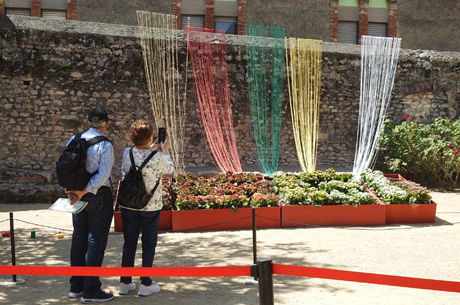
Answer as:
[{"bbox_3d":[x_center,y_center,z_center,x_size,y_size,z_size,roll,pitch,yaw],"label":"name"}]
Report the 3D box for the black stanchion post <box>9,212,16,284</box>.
[{"bbox_3d":[-2.173,0.951,6.250,0.040,0.690,0.040,-3,2,0],"label":"black stanchion post"}]

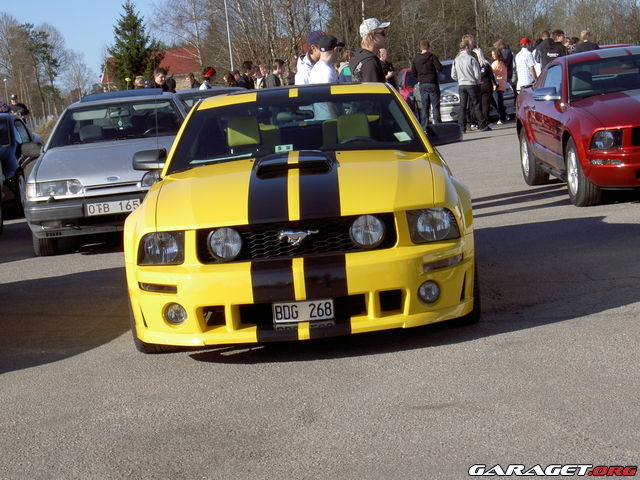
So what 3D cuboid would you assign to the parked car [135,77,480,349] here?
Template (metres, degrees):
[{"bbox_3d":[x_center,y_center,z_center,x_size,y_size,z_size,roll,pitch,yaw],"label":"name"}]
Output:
[{"bbox_3d":[-0.101,-0.273,9.867,1.910,1.370,4.780,-5,6,1],"label":"parked car"}]

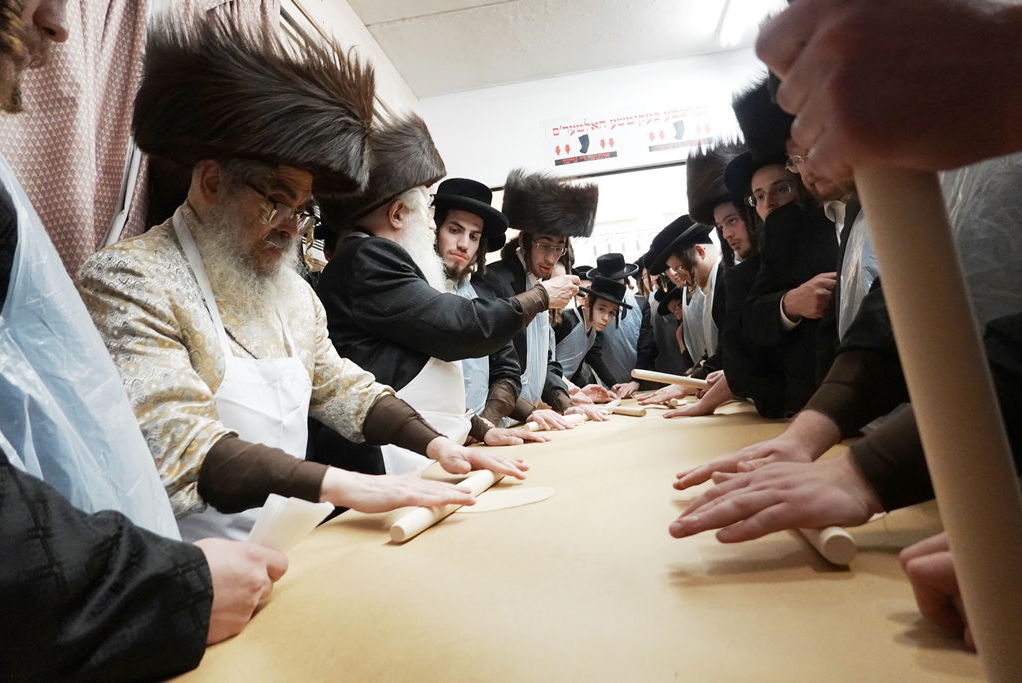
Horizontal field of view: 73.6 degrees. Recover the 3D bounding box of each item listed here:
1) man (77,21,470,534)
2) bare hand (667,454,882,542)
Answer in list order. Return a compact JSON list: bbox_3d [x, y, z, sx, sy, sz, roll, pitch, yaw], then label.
[{"bbox_3d":[-0.324,0.353,1.068,0.655,1.600,0.590,-6,-1,19],"label":"man"},{"bbox_3d":[0.260,0.158,0.678,0.205,0.060,0.110,-5,-1,-12],"label":"bare hand"}]

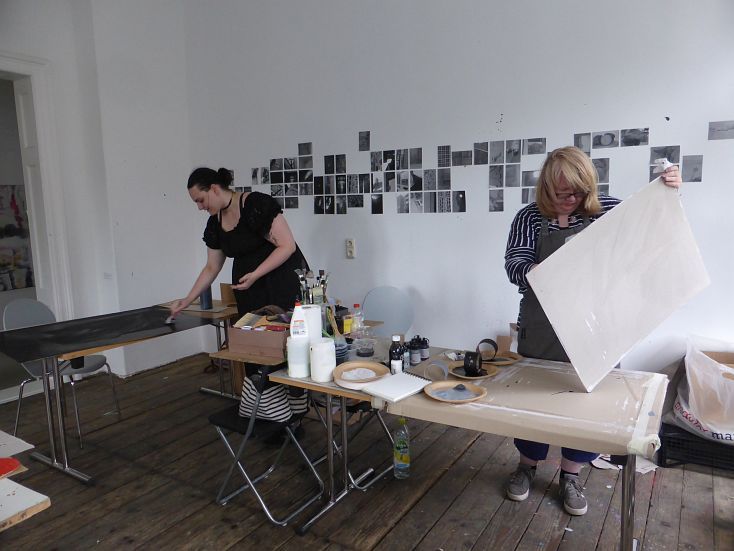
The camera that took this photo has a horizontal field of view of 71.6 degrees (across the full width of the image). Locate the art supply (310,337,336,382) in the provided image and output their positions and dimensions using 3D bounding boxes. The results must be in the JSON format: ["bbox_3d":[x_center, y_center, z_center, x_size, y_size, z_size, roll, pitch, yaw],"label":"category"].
[{"bbox_3d":[-0.197,0.381,2.311,0.109,0.180,0.109,-1,8,0],"label":"art supply"}]

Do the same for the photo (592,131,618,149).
[{"bbox_3d":[1.458,-0.827,3.108,0.150,0.100,0.005,4,9,33],"label":"photo"}]

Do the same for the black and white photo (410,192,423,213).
[{"bbox_3d":[0.379,-0.554,3.901,0.101,0.151,0.010,4,8,32],"label":"black and white photo"}]

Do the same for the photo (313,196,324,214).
[{"bbox_3d":[-0.408,-0.602,4.378,0.100,0.150,0.005,4,9,33],"label":"photo"}]

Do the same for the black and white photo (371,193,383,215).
[{"bbox_3d":[0.081,-0.537,3.853,0.096,0.145,0.004,4,9,33],"label":"black and white photo"}]

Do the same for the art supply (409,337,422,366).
[{"bbox_3d":[0.218,0.335,2.282,0.049,0.131,0.049,0,8,5],"label":"art supply"}]

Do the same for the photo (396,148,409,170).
[{"bbox_3d":[0.272,-0.882,3.888,0.100,0.150,0.006,4,9,31],"label":"photo"}]

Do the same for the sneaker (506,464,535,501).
[{"bbox_3d":[0.819,1.063,2.679,0.100,0.110,0.255,3,9,28],"label":"sneaker"}]

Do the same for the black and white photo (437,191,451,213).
[{"bbox_3d":[0.573,-0.539,3.752,0.100,0.150,0.006,4,9,31],"label":"black and white photo"}]

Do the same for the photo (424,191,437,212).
[{"bbox_3d":[0.475,-0.544,3.812,0.100,0.150,0.006,4,9,31],"label":"photo"}]

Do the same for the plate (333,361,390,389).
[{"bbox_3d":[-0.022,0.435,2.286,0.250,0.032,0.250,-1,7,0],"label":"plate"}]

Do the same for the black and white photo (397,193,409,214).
[{"bbox_3d":[0.282,-0.555,3.927,0.100,0.150,0.005,4,9,33],"label":"black and white photo"}]

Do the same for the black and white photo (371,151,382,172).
[{"bbox_3d":[0.078,-0.902,4.042,0.101,0.151,0.010,4,8,32],"label":"black and white photo"}]

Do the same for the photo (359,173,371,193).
[{"bbox_3d":[-0.018,-0.714,3.975,0.099,0.146,0.006,4,9,33],"label":"photo"}]

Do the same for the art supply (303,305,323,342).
[{"bbox_3d":[-0.299,0.287,2.791,0.102,0.232,0.102,-1,8,0],"label":"art supply"}]

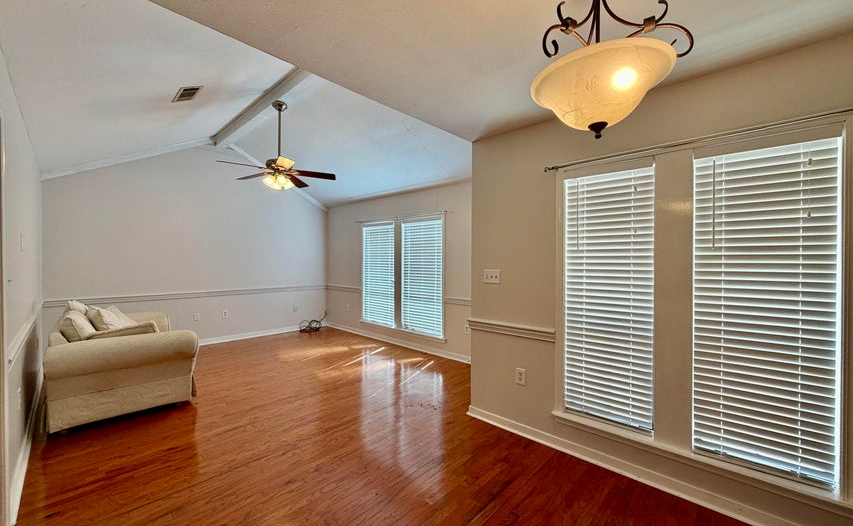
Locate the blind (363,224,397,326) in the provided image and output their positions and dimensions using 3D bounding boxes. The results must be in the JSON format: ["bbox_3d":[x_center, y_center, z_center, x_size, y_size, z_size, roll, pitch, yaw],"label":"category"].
[{"bbox_3d":[-0.836,0.205,5.967,0.882,1.704,0.063,0,0,44],"label":"blind"}]

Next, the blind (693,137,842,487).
[{"bbox_3d":[1.742,0.235,1.806,0.548,1.656,0.063,0,0,44],"label":"blind"}]

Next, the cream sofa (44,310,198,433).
[{"bbox_3d":[-3.136,0.921,3.522,1.805,0.801,0.984,0,0,44],"label":"cream sofa"}]

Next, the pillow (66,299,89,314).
[{"bbox_3d":[-3.446,0.472,3.424,0.386,0.280,0.145,0,32,44],"label":"pillow"}]

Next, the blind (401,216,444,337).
[{"bbox_3d":[-0.070,0.217,5.236,0.859,1.706,0.063,0,0,44],"label":"blind"}]

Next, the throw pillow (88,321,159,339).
[{"bbox_3d":[-2.985,0.666,3.391,0.531,0.135,0.550,0,0,44],"label":"throw pillow"}]

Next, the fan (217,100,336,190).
[{"bbox_3d":[-1.916,-1.507,4.406,1.370,1.139,1.370,0,0,44],"label":"fan"}]

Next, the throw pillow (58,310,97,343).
[{"bbox_3d":[-3.146,0.585,3.110,0.434,0.328,0.174,0,20,44],"label":"throw pillow"}]

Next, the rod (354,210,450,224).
[{"bbox_3d":[-0.502,-0.716,5.473,2.094,0.053,0.087,0,0,44],"label":"rod"}]

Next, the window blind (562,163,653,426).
[{"bbox_3d":[1.204,0.223,2.321,0.556,1.649,0.063,0,0,44],"label":"window blind"}]

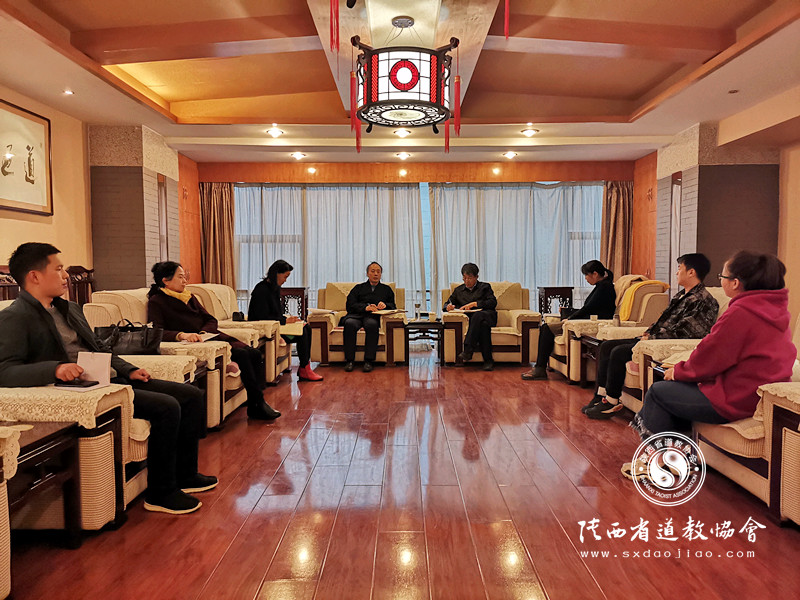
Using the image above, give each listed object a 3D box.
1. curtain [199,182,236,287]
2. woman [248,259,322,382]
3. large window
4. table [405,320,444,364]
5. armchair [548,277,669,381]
[{"bbox_3d":[-2.359,-0.423,7.810,0.520,2.200,0.160,0,3,1],"label":"curtain"},{"bbox_3d":[-1.143,0.195,6.067,0.770,1.182,0.500,-1,3,-8],"label":"woman"},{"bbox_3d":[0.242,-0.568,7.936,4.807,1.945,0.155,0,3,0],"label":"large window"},{"bbox_3d":[0.281,0.484,7.013,0.442,0.495,0.608,0,3,0],"label":"table"},{"bbox_3d":[1.985,0.304,6.016,0.980,0.950,1.090,0,3,1],"label":"armchair"}]

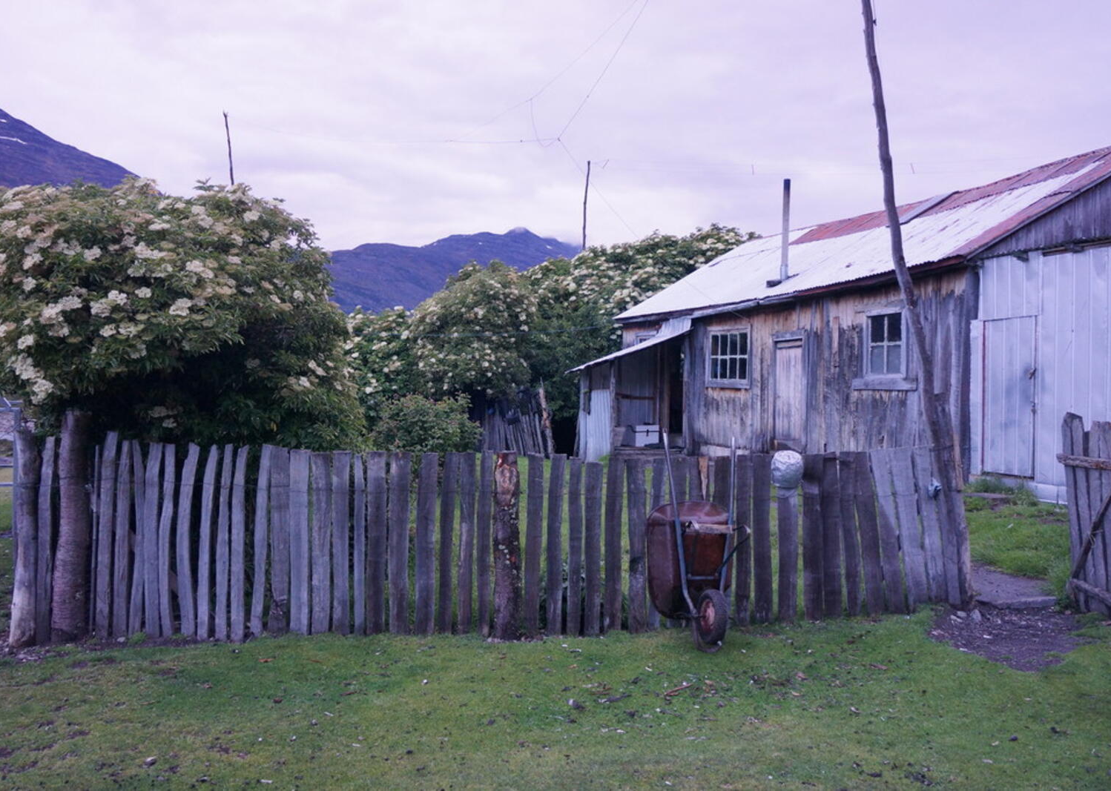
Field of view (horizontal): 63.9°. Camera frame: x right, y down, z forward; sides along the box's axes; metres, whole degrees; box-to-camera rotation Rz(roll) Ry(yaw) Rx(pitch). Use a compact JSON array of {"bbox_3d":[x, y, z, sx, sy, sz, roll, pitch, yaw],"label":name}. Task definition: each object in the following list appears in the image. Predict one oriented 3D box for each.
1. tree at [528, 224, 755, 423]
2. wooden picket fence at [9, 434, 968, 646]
[{"bbox_3d":[2.200,-1.500,22.300,6.000,5.500,4.800,0,0,0],"label":"tree"},{"bbox_3d":[-0.180,0.970,6.380,6.800,1.330,0.280,0,0,-9],"label":"wooden picket fence"}]

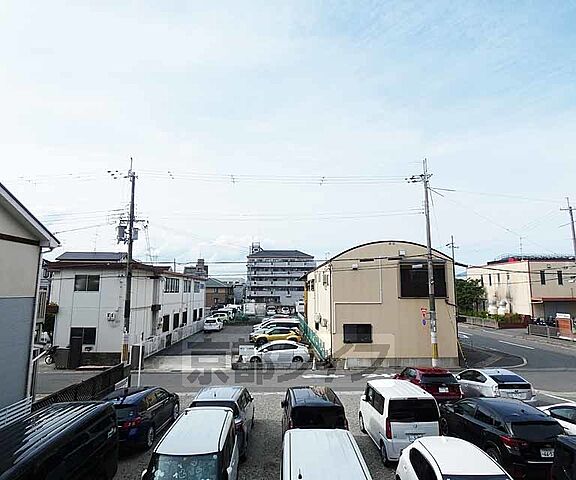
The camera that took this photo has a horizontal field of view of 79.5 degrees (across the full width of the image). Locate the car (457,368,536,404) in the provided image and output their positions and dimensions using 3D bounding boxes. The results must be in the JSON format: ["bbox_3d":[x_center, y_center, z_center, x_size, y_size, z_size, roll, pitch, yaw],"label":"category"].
[{"bbox_3d":[9.300,6.629,16.379,1.750,1.490,4.450,0,-8,-3],"label":"car"}]

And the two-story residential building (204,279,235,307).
[{"bbox_3d":[-19.623,13.812,89.951,11.000,8.000,8.500,0,-8,0],"label":"two-story residential building"}]

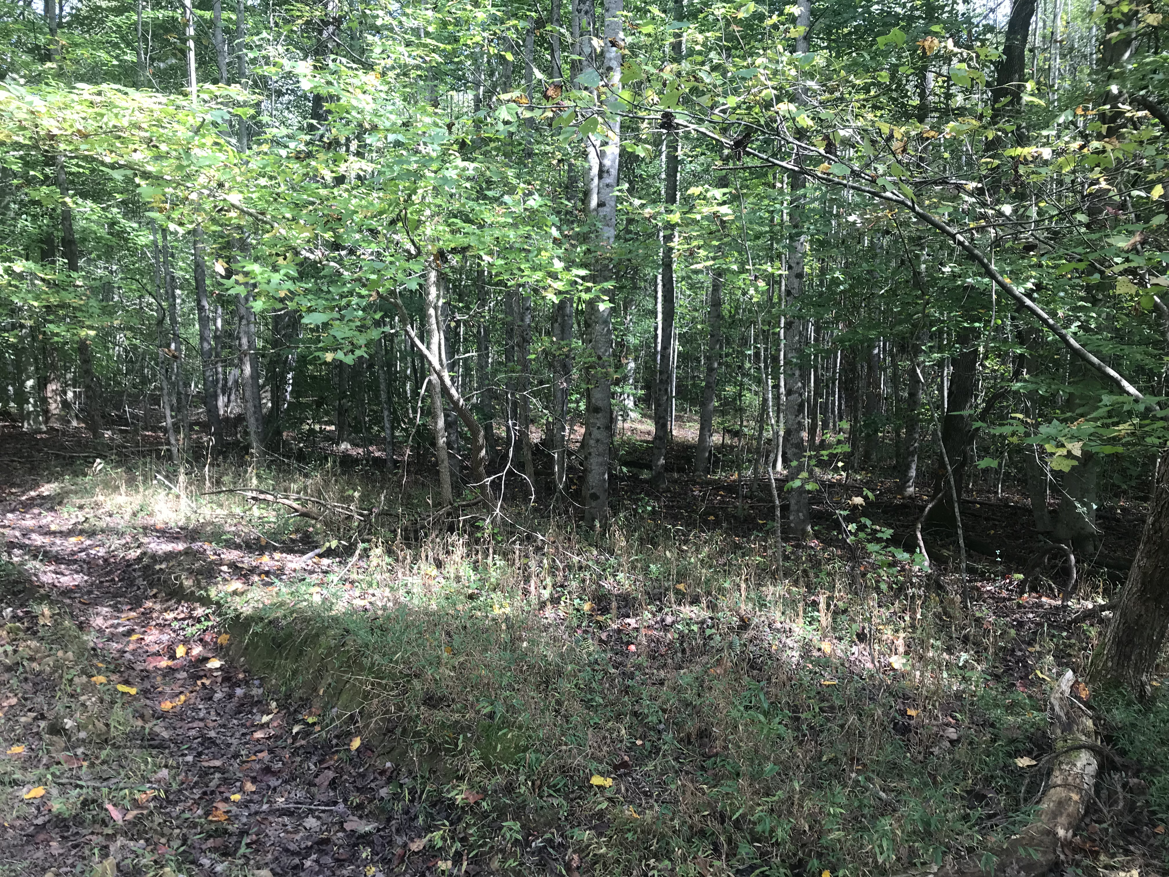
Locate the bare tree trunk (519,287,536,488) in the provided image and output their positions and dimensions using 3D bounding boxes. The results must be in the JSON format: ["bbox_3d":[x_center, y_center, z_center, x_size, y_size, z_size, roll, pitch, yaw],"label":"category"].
[{"bbox_3d":[-0.605,-0.518,10.012,0.169,2.136,0.118,0,6,0],"label":"bare tree trunk"}]

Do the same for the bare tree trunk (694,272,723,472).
[{"bbox_3d":[1.447,-0.776,11.098,0.297,2.424,0.208,0,6,0],"label":"bare tree trunk"}]

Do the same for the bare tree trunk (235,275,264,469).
[{"bbox_3d":[-4.248,-0.853,12.075,0.260,2.372,0.182,0,6,0],"label":"bare tree trunk"}]

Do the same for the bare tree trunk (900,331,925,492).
[{"bbox_3d":[3.316,-0.244,9.639,0.199,1.670,0.139,0,6,0],"label":"bare tree trunk"}]

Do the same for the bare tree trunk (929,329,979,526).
[{"bbox_3d":[3.148,-0.096,8.173,0.368,1.682,0.257,0,6,0],"label":"bare tree trunk"}]

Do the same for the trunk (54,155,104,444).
[{"bbox_3d":[-7.595,-2.062,14.308,0.501,4.311,0.350,0,6,0],"label":"trunk"}]

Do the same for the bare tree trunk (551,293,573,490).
[{"bbox_3d":[-0.225,-0.478,9.642,0.217,1.985,0.193,0,6,0],"label":"bare tree trunk"}]

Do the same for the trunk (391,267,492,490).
[{"bbox_3d":[-1.416,-0.575,9.218,0.937,2.271,0.500,0,6,0],"label":"trunk"}]

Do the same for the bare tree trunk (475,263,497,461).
[{"bbox_3d":[-1.253,-0.967,12.148,0.253,2.537,0.177,0,6,0],"label":"bare tree trunk"}]

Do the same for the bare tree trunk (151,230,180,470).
[{"bbox_3d":[-5.344,-1.190,12.107,0.220,3.037,0.154,0,6,0],"label":"bare tree trunk"}]

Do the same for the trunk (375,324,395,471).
[{"bbox_3d":[-2.415,-0.496,11.498,0.204,1.782,0.143,0,6,0],"label":"trunk"}]

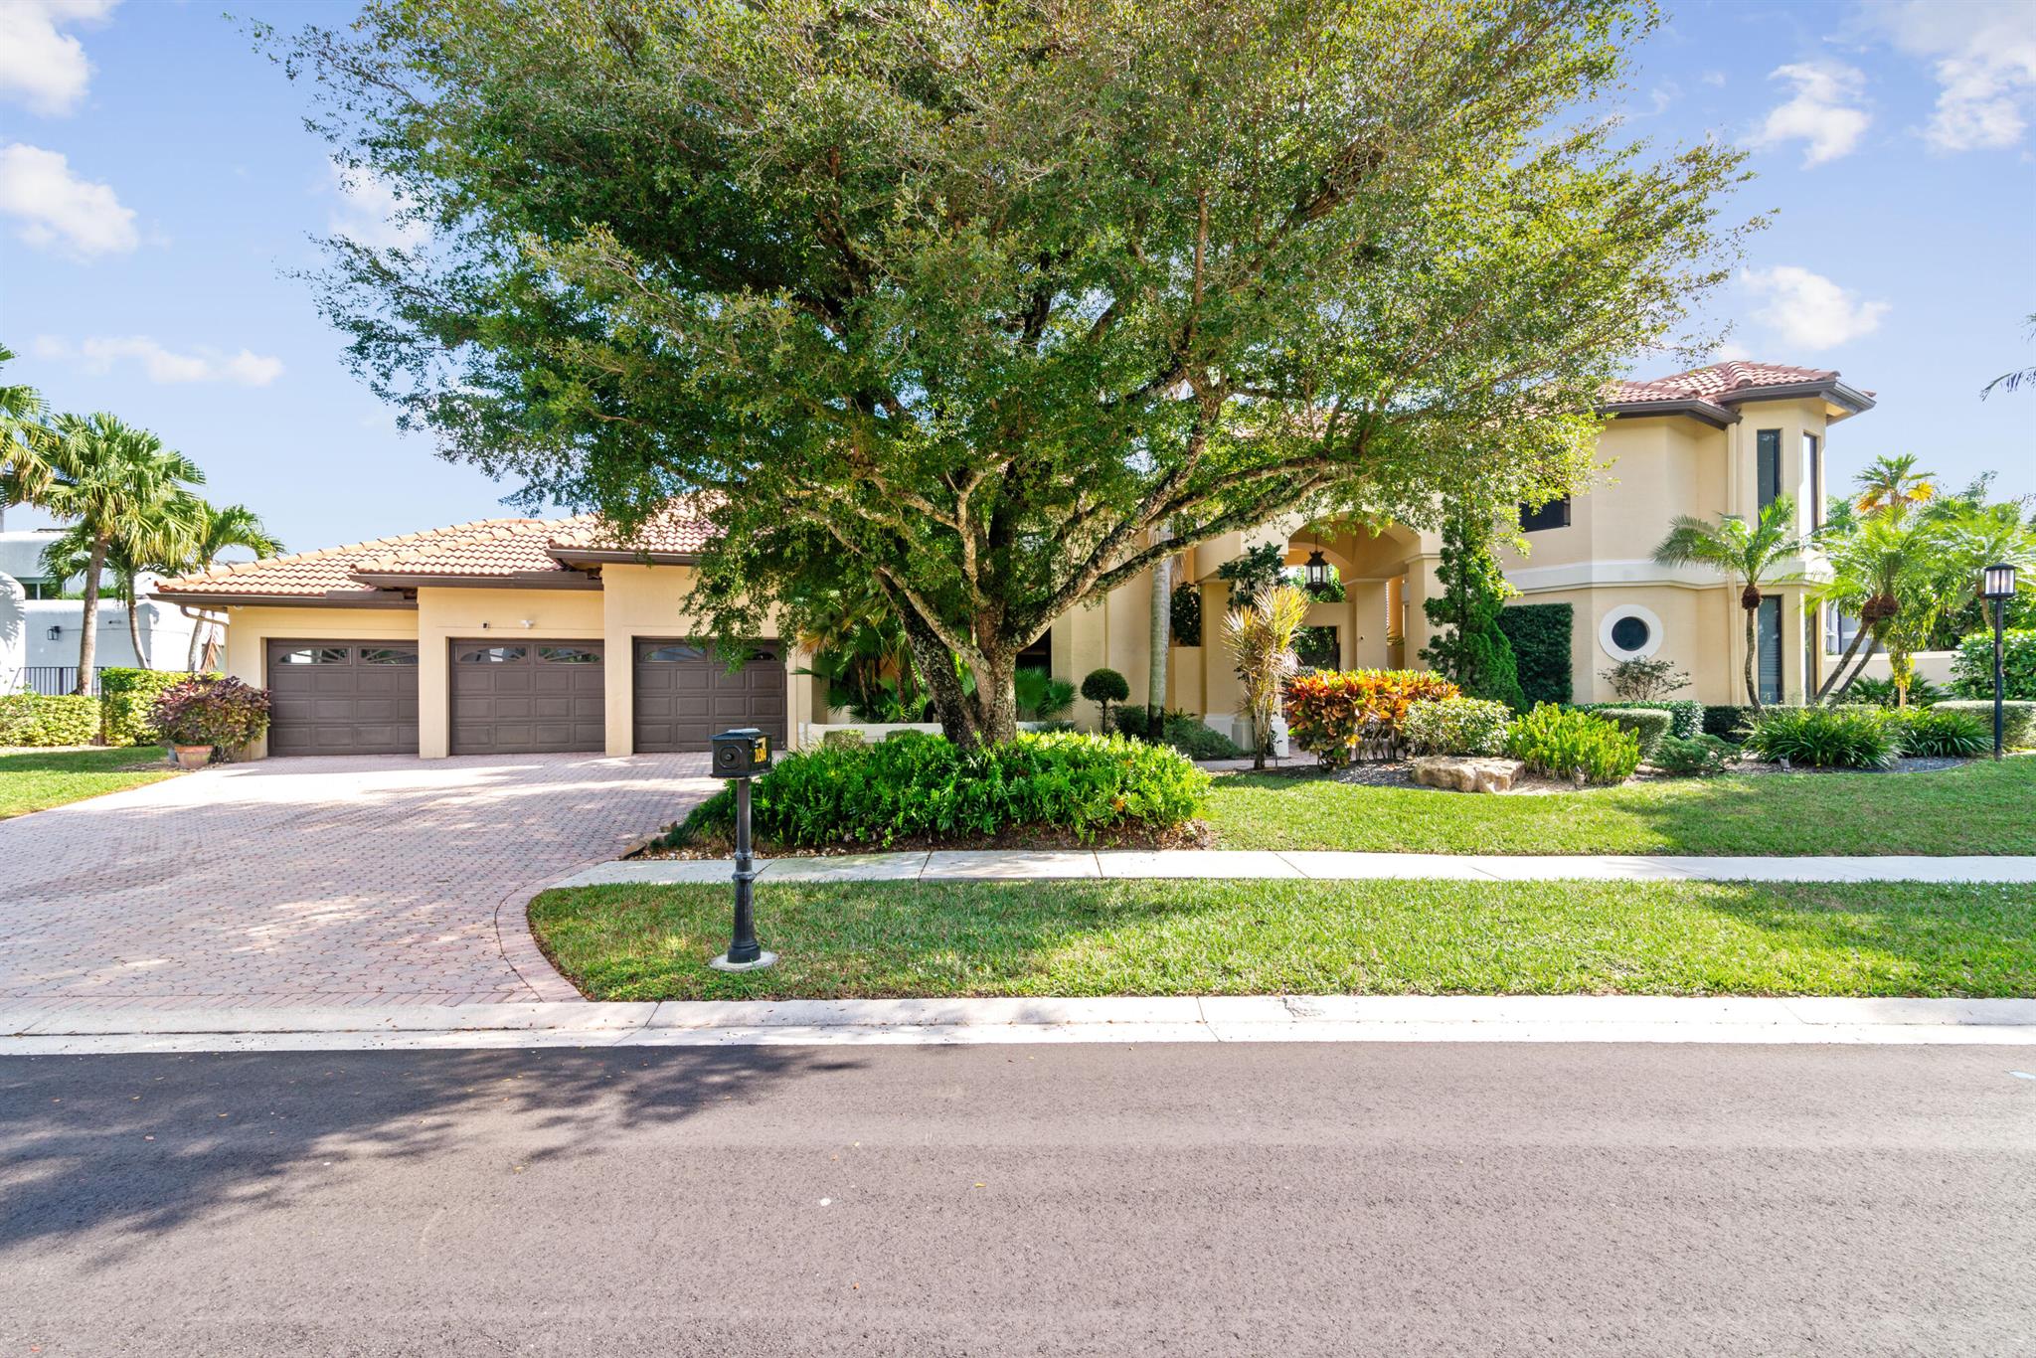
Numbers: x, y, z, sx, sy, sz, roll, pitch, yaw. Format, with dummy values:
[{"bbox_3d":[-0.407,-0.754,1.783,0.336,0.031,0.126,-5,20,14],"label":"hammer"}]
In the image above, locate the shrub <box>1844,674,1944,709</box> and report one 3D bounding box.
[{"bbox_3d":[15.736,0.570,16.300,1.350,1.250,1.300,0,0,44],"label":"shrub"}]

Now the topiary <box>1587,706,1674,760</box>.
[{"bbox_3d":[11.000,0.960,16.200,1.400,0.930,1.300,0,0,0],"label":"topiary"}]

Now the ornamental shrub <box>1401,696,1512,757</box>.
[{"bbox_3d":[6.422,0.790,13.300,1.470,1.030,1.250,0,0,26],"label":"ornamental shrub"}]

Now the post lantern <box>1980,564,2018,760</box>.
[{"bbox_3d":[16.800,-0.300,15.500,0.380,3.400,0.380,0,0,0],"label":"post lantern"}]

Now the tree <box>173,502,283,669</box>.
[{"bbox_3d":[-18.300,-1.380,21.000,2.250,5.350,2.250,0,0,-41],"label":"tree"}]

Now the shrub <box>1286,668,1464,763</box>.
[{"bbox_3d":[5.980,0.650,15.300,2.900,1.600,1.400,0,0,0],"label":"shrub"}]

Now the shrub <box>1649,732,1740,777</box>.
[{"bbox_3d":[10.700,1.160,14.300,1.150,0.660,1.050,0,0,0],"label":"shrub"}]

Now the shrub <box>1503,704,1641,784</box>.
[{"bbox_3d":[7.432,0.880,12.200,1.550,1.030,1.300,0,0,31],"label":"shrub"}]

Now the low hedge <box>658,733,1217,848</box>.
[{"bbox_3d":[-0.670,1.160,10.100,5.100,0.880,3.200,0,0,0],"label":"low hedge"}]

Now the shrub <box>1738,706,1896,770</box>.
[{"bbox_3d":[11.712,0.900,13.300,1.750,0.880,1.400,0,0,41],"label":"shrub"}]

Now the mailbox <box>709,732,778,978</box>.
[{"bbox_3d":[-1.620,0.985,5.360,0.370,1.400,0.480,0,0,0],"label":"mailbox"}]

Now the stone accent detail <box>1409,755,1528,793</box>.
[{"bbox_3d":[5.703,1.230,11.500,1.320,0.370,0.900,0,0,26],"label":"stone accent detail"}]

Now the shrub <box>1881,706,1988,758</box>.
[{"bbox_3d":[16.700,0.960,16.500,1.550,0.950,1.400,0,0,0],"label":"shrub"}]

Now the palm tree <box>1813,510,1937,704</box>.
[{"bbox_3d":[16.100,-1.000,17.100,2.200,4.300,2.200,0,0,0],"label":"palm tree"}]

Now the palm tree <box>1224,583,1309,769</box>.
[{"bbox_3d":[4.030,-0.050,14.650,1.350,3.020,1.300,0,0,0],"label":"palm tree"}]

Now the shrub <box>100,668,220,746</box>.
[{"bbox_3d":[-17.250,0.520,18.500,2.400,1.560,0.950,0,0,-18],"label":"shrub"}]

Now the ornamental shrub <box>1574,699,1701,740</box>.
[{"bbox_3d":[10.237,0.830,15.000,1.800,0.870,0.900,0,0,21],"label":"ornamental shrub"}]

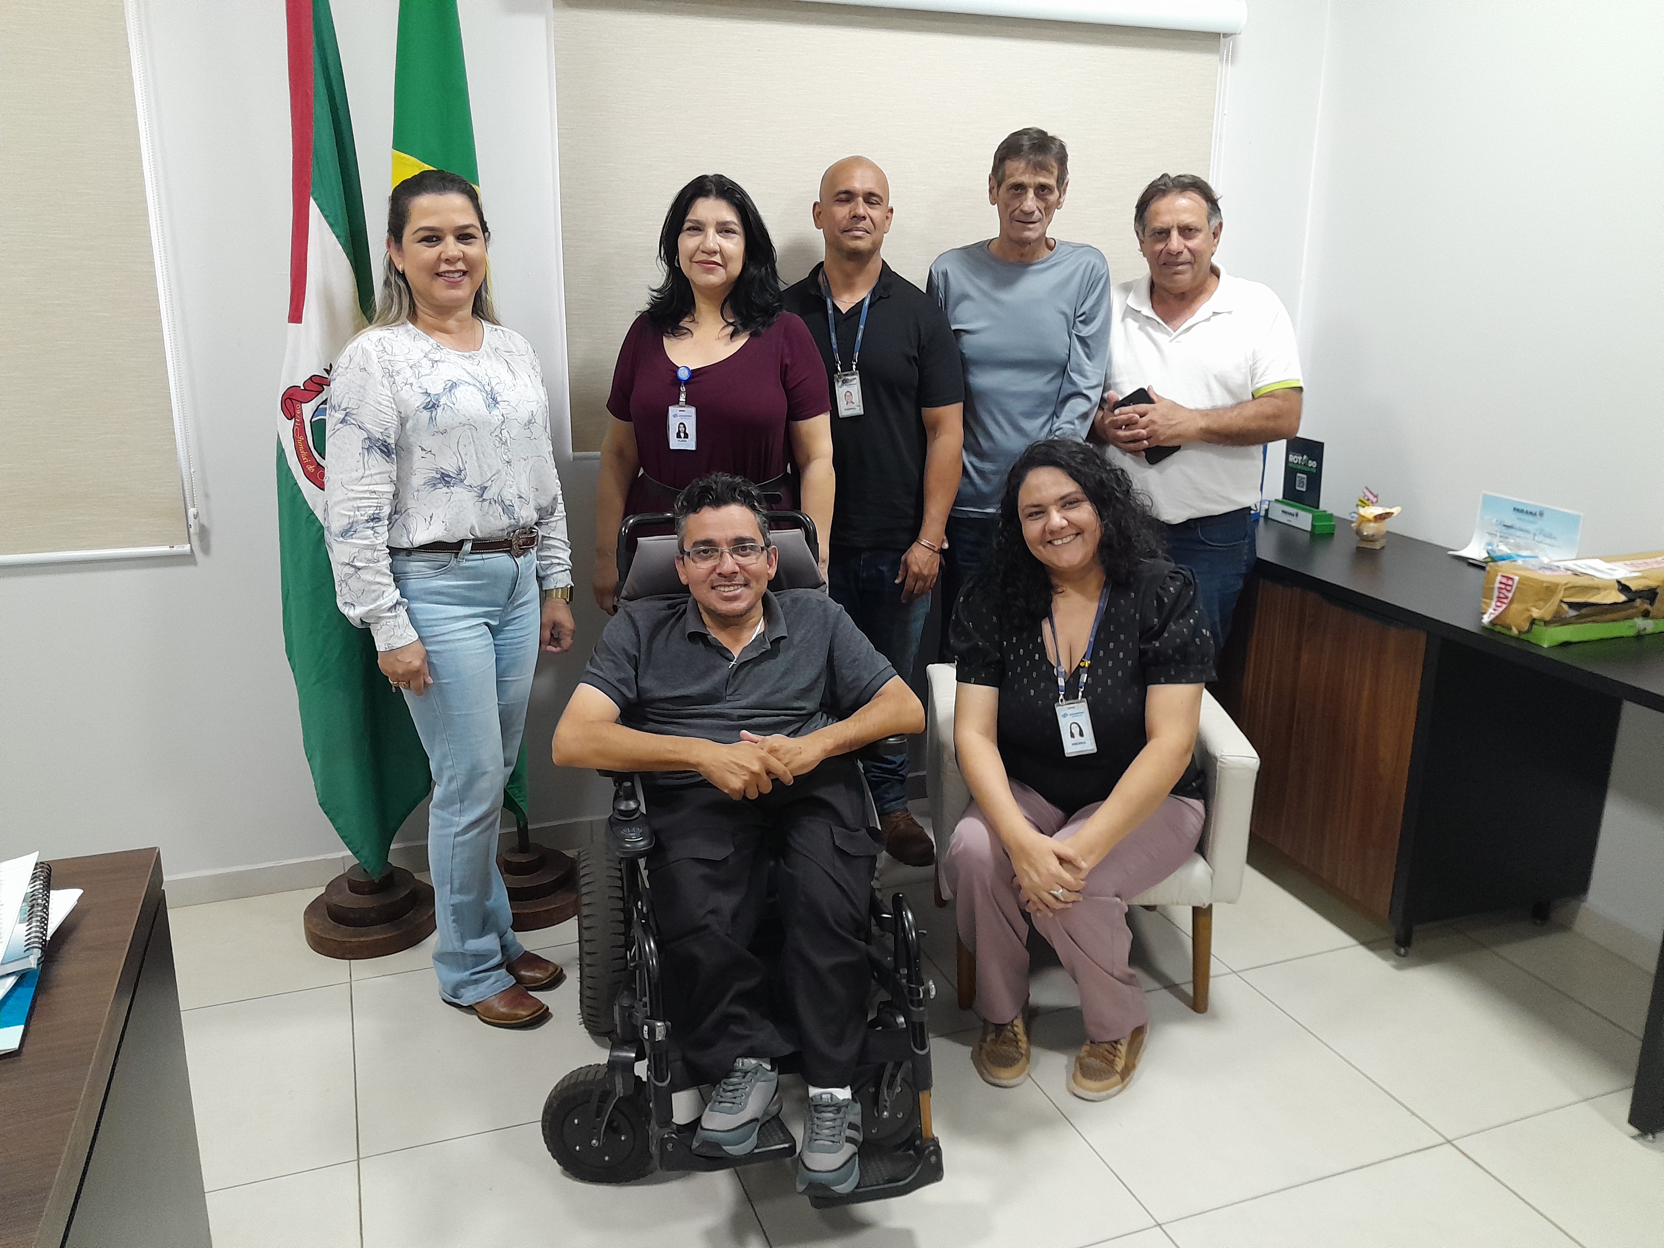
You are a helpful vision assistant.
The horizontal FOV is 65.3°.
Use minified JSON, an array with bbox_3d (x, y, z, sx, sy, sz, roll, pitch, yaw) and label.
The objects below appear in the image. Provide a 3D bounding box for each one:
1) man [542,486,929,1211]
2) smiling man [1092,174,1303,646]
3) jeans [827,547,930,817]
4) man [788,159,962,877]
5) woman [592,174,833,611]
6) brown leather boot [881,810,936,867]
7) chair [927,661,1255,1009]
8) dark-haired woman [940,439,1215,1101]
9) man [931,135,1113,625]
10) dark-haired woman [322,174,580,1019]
[{"bbox_3d":[-0.167,0.356,2.304,0.630,1.020,0.940,-3,16,-11],"label":"man"},{"bbox_3d":[0.852,-0.215,3.174,0.530,1.665,0.360,7,17,22],"label":"smiling man"},{"bbox_3d":[0.089,0.118,3.226,0.360,0.820,0.260,2,16,4],"label":"jeans"},{"bbox_3d":[0.091,-0.223,3.118,0.490,1.695,0.330,2,16,5],"label":"man"},{"bbox_3d":[-0.239,-0.125,2.861,0.530,1.640,0.320,3,16,8],"label":"woman"},{"bbox_3d":[0.157,0.510,3.387,0.110,0.140,0.280,-7,17,-24],"label":"brown leather boot"},{"bbox_3d":[0.527,0.354,2.831,0.610,0.750,0.620,1,16,2],"label":"chair"},{"bbox_3d":[0.458,0.224,2.534,0.550,1.160,0.730,3,16,8],"label":"dark-haired woman"},{"bbox_3d":[0.456,-0.293,3.241,0.500,1.770,0.330,2,16,6],"label":"man"},{"bbox_3d":[-0.679,0.003,2.430,0.310,1.620,0.440,14,20,39],"label":"dark-haired woman"}]

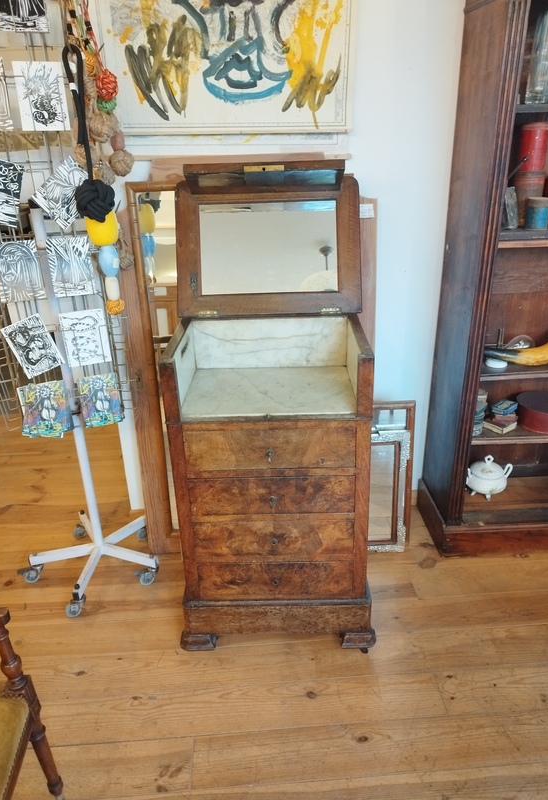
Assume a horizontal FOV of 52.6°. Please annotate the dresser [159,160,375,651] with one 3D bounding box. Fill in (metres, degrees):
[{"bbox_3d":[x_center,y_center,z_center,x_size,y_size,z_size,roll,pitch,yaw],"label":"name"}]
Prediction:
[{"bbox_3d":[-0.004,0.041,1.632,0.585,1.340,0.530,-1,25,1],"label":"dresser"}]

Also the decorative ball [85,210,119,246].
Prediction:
[{"bbox_3d":[-0.457,-0.458,1.470,0.084,0.099,0.084,-2,25,1],"label":"decorative ball"}]

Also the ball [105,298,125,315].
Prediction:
[{"bbox_3d":[-0.449,-0.262,1.563,0.053,0.046,0.052,-1,25,1],"label":"ball"}]

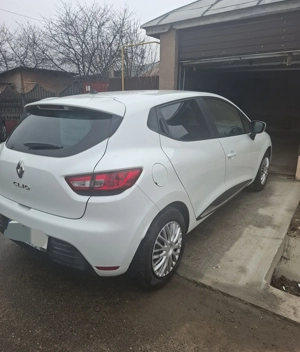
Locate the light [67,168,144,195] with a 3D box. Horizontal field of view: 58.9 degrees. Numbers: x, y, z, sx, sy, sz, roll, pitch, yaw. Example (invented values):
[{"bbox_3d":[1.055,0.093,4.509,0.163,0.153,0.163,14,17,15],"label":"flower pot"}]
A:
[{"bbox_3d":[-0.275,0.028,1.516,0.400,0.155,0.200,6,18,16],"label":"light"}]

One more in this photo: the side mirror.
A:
[{"bbox_3d":[1.254,-0.534,3.073,0.190,0.190,0.130,13,21,35],"label":"side mirror"}]

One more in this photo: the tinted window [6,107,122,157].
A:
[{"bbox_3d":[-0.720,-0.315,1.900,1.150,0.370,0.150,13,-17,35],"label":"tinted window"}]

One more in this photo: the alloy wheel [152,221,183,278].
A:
[{"bbox_3d":[0.102,0.520,1.941,0.120,0.405,0.405,13,21,35],"label":"alloy wheel"}]

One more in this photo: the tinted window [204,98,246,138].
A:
[{"bbox_3d":[0.814,-0.609,2.770,0.070,0.400,0.920,-10,7,39],"label":"tinted window"}]

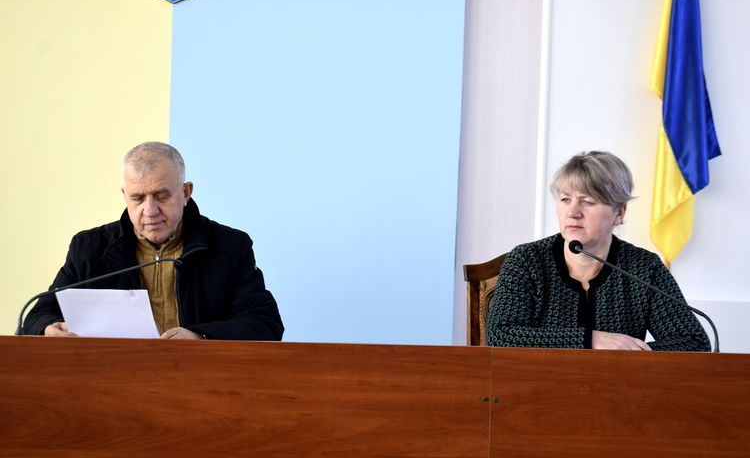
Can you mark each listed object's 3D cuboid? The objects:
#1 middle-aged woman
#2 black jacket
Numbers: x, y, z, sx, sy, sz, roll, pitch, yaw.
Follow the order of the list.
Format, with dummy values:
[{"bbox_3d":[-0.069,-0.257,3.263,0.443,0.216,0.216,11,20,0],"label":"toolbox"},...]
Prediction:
[{"bbox_3d":[0.545,0.430,3.250,0.570,1.250,0.780,2,1,7],"label":"middle-aged woman"},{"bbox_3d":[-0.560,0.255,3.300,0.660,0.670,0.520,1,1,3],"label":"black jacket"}]

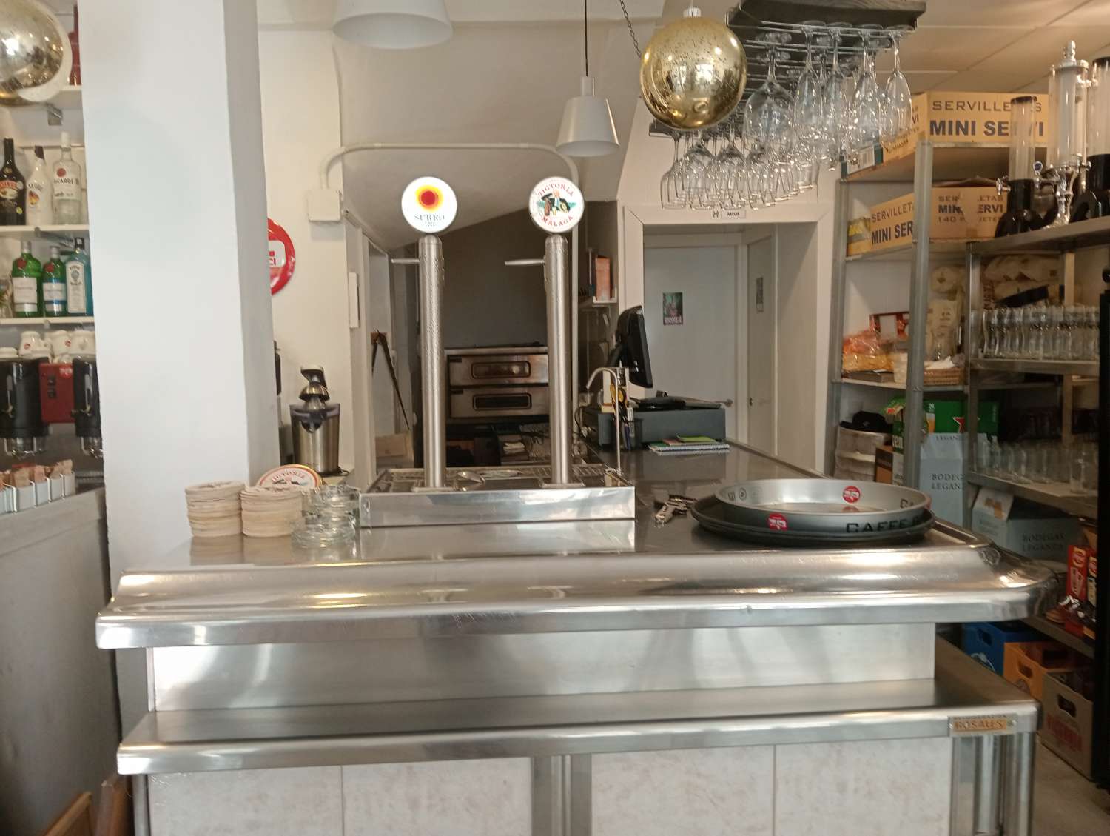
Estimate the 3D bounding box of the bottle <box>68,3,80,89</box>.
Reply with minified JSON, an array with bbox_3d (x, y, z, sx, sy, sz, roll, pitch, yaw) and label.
[{"bbox_3d":[-1.493,-1.170,2.830,0.074,0.265,0.074,-1,5,-4],"label":"bottle"}]

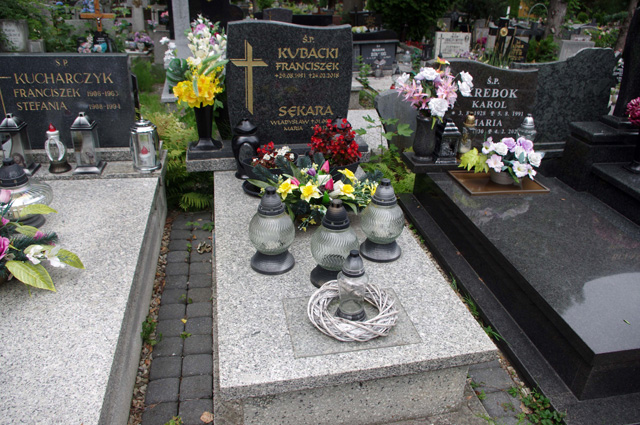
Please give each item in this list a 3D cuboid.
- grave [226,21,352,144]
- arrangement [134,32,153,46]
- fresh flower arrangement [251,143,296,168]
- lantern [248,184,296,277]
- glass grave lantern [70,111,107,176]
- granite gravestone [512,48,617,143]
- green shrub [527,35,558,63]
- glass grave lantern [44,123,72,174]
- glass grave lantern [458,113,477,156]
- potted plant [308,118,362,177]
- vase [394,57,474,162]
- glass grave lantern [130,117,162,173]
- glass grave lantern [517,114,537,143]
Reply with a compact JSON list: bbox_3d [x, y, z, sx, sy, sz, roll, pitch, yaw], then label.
[{"bbox_3d":[-0.172,-0.706,2.668,0.685,0.667,0.085,-4,30,-11],"label":"grave"},{"bbox_3d":[-2.526,-2.476,6.900,0.280,0.240,0.270,-3,22,-11],"label":"arrangement"},{"bbox_3d":[-0.245,-0.296,2.502,0.250,0.190,0.240,-4,30,-11],"label":"fresh flower arrangement"},{"bbox_3d":[-0.192,0.061,1.956,0.188,0.337,0.188,-3,22,-11],"label":"lantern"},{"bbox_3d":[-1.281,-0.384,2.621,0.153,0.316,0.153,-3,22,-11],"label":"glass grave lantern"},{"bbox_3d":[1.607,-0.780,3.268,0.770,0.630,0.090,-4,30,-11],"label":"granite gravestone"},{"bbox_3d":[2.754,-1.909,5.980,0.430,0.620,0.420,-4,30,-11],"label":"green shrub"},{"bbox_3d":[-1.425,-0.352,2.590,0.118,0.263,0.118,-3,22,-11],"label":"glass grave lantern"},{"bbox_3d":[0.896,-0.474,2.906,0.107,0.270,0.107,-4,30,-11],"label":"glass grave lantern"},{"bbox_3d":[0.102,-0.371,2.804,0.311,0.361,0.311,-3,22,-11],"label":"potted plant"},{"bbox_3d":[0.643,-0.572,2.747,0.440,0.590,0.330,-4,30,-11],"label":"vase"},{"bbox_3d":[-0.968,-0.382,2.655,0.151,0.285,0.151,-3,22,-11],"label":"glass grave lantern"},{"bbox_3d":[1.404,-0.533,3.225,0.133,0.244,0.133,-3,22,-11],"label":"glass grave lantern"}]

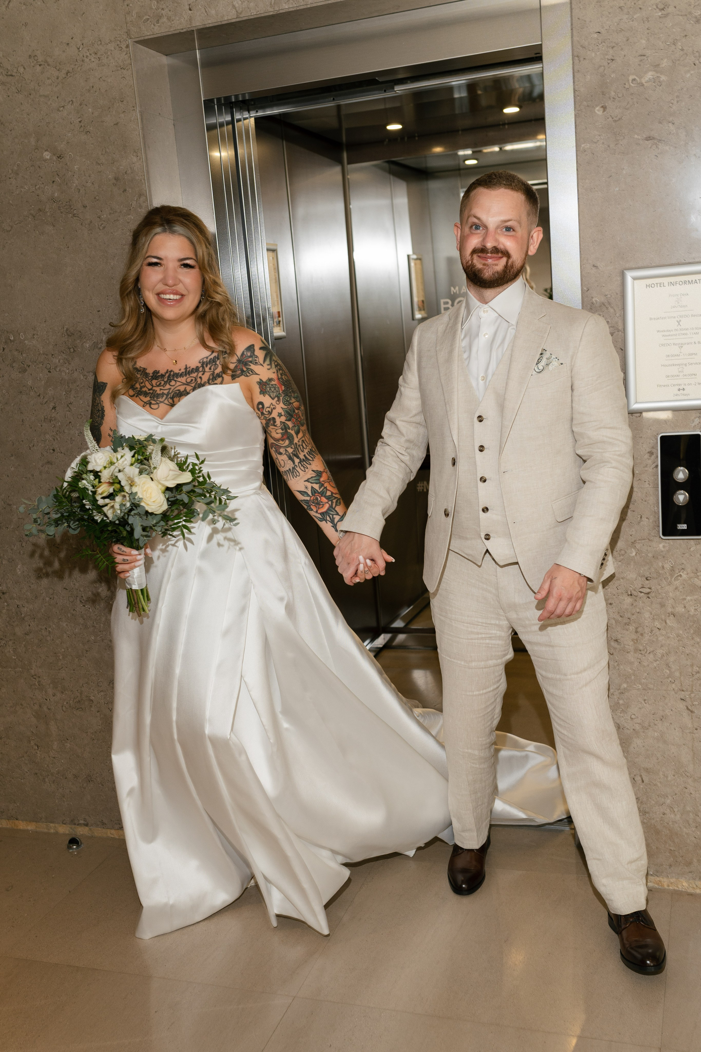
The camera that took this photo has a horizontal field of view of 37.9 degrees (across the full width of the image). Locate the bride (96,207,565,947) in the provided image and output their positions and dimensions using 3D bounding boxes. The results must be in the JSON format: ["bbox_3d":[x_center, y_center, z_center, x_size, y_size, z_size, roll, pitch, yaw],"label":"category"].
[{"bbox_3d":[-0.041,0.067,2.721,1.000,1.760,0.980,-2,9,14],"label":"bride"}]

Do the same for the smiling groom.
[{"bbox_3d":[0.359,0.079,2.461,0.740,1.770,0.500,-1,10,21],"label":"smiling groom"}]

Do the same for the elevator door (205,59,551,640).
[{"bbox_3d":[0.166,-0.161,2.978,0.930,2.100,0.200,-1,10,19],"label":"elevator door"}]

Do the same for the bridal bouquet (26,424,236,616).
[{"bbox_3d":[-0.497,-0.010,2.299,0.480,0.430,0.340,-4,9,3],"label":"bridal bouquet"}]

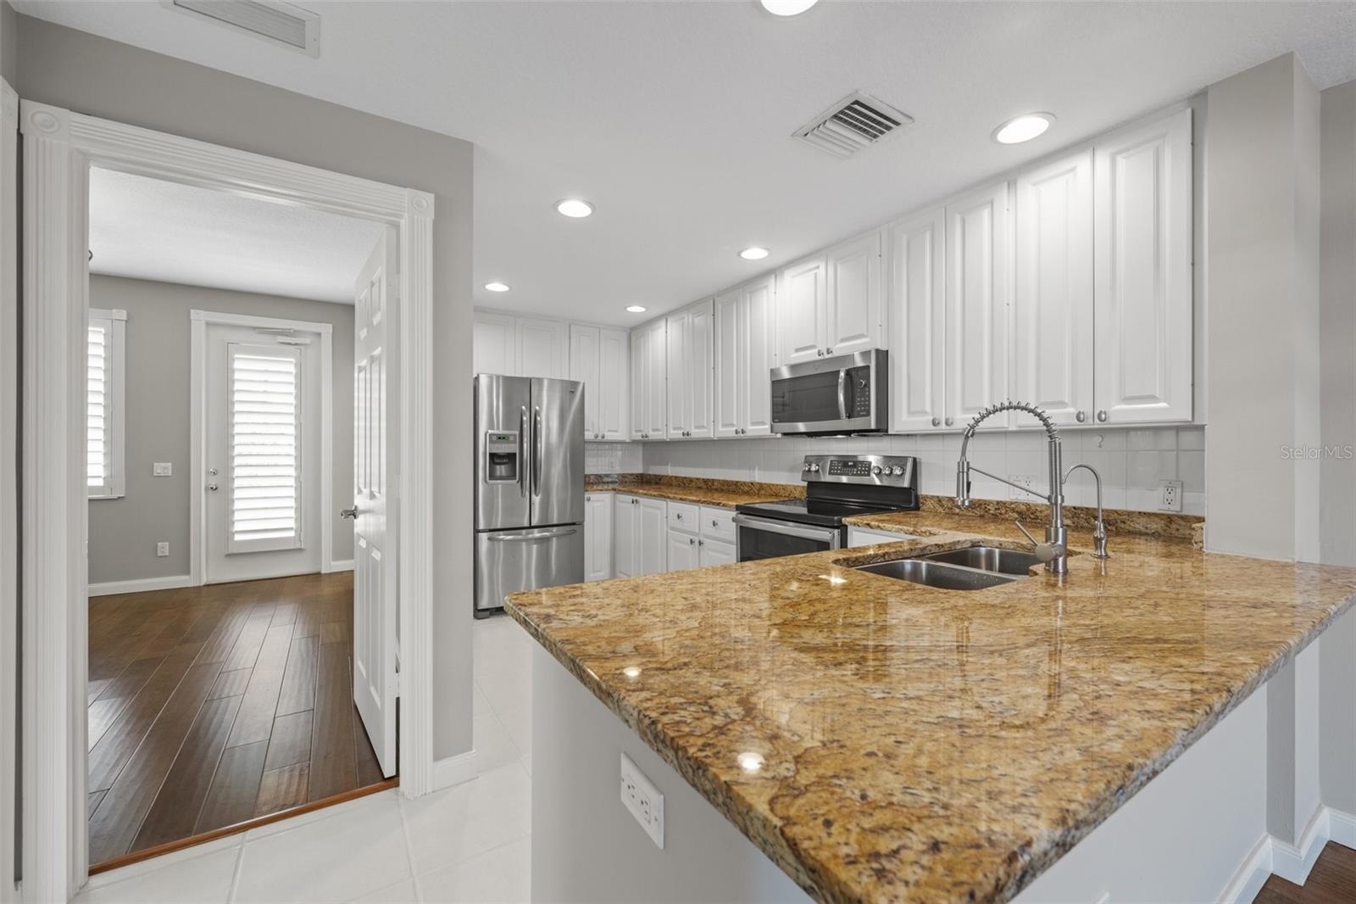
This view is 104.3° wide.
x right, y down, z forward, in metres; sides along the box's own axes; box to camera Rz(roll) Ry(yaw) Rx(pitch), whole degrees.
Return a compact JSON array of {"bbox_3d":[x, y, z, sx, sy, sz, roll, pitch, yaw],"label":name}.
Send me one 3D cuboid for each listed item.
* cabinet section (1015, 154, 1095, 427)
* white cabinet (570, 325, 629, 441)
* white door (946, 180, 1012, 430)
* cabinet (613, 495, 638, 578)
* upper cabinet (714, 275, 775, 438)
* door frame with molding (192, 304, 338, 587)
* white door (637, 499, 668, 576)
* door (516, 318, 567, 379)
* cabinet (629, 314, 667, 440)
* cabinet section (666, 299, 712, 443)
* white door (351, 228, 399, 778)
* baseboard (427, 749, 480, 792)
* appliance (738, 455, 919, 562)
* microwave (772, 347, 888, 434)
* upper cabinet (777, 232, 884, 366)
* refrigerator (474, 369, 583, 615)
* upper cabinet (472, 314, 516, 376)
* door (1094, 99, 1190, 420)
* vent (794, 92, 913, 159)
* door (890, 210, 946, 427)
[{"bbox_3d":[1.453,-0.608,2.043,0.025,1.018,0.260,0,0,-33],"label":"cabinet section"},{"bbox_3d":[-0.783,-0.615,4.877,0.580,1.050,0.330,0,0,-33],"label":"white cabinet"},{"bbox_3d":[1.297,-0.608,2.282,0.025,1.018,0.264,0,0,-33],"label":"white door"},{"bbox_3d":[-0.214,0.760,4.817,0.600,0.785,0.500,0,0,-33],"label":"cabinet"},{"bbox_3d":[0.592,-0.636,3.855,0.318,1.064,0.680,0,0,-33],"label":"upper cabinet"},{"bbox_3d":[-4.007,-0.030,5.138,1.110,2.545,0.100,0,0,-33],"label":"door frame with molding"},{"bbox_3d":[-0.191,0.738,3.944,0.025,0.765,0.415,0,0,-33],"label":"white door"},{"bbox_3d":[-1.197,-0.855,4.625,0.444,0.573,0.025,0,0,-33],"label":"door"},{"bbox_3d":[-0.129,-0.615,4.744,0.330,1.050,0.620,0,0,-33],"label":"cabinet"},{"bbox_3d":[0.221,-0.606,4.179,0.330,1.030,0.659,0,0,-33],"label":"cabinet section"},{"bbox_3d":[-1.319,0.186,2.275,0.036,2.045,0.794,0,0,-39],"label":"white door"},{"bbox_3d":[-0.835,1.194,1.983,0.159,0.107,0.015,0,0,-33],"label":"baseboard"},{"bbox_3d":[0.809,0.632,2.937,0.730,1.205,0.757,0,0,-33],"label":"appliance"},{"bbox_3d":[0.949,-0.306,3.015,0.420,0.410,0.755,0,0,-33],"label":"microwave"},{"bbox_3d":[1.002,-0.856,3.219,0.318,0.622,0.817,0,0,-33],"label":"upper cabinet"},{"bbox_3d":[-1.333,0.331,4.441,0.840,1.825,0.830,0,0,-33],"label":"refrigerator"},{"bbox_3d":[-1.689,-0.883,4.610,0.456,0.572,0.320,0,0,-33],"label":"upper cabinet"},{"bbox_3d":[1.630,-0.616,1.854,0.025,1.033,0.268,0,0,-33],"label":"door"},{"bbox_3d":[0.633,-1.177,1.921,0.305,0.025,0.305,0,0,-33],"label":"vent"},{"bbox_3d":[1.203,-0.634,2.636,0.025,1.060,0.302,0,0,-33],"label":"door"}]

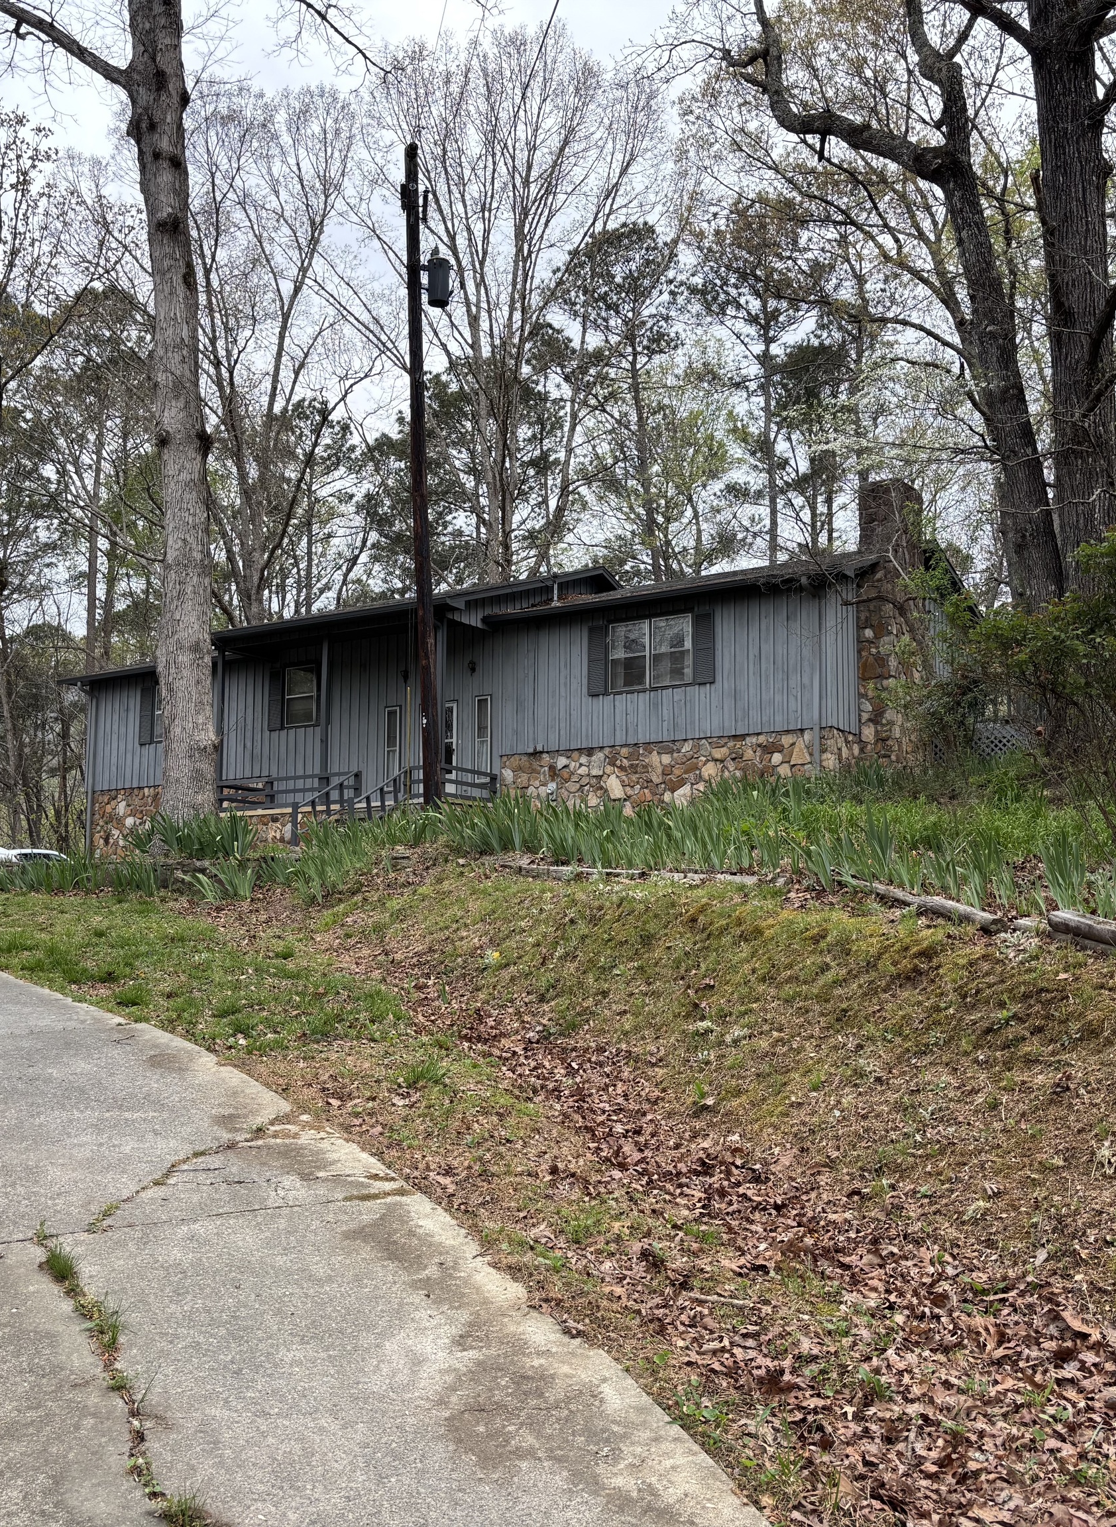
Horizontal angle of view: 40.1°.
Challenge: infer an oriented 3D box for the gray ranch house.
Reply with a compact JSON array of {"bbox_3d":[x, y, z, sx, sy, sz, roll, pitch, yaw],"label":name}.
[{"bbox_3d":[-1.267,-1.021,34.480,20.100,6.600,10.500,-5,-9,31],"label":"gray ranch house"}]

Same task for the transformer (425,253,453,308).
[{"bbox_3d":[-1.829,-7.487,23.600,0.430,0.820,0.360,0,-8,0],"label":"transformer"}]

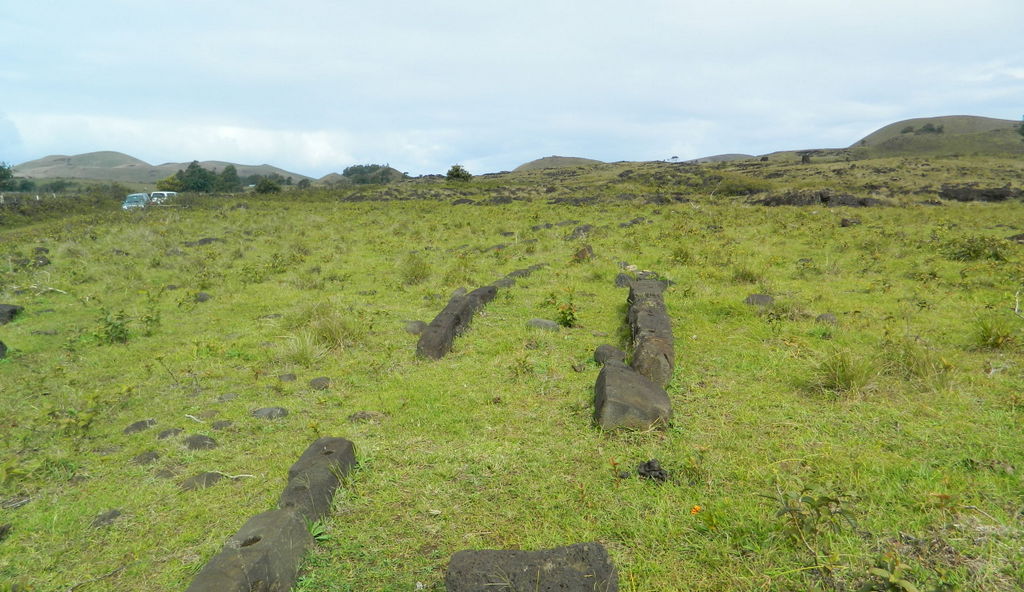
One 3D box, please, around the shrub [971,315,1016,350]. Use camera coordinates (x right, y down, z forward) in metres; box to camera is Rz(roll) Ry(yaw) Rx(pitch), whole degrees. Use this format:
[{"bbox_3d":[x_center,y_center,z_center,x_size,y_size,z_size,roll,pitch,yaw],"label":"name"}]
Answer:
[{"bbox_3d":[4.102,0.315,6.300,0.360,0.250,0.340,6,11,33],"label":"shrub"}]

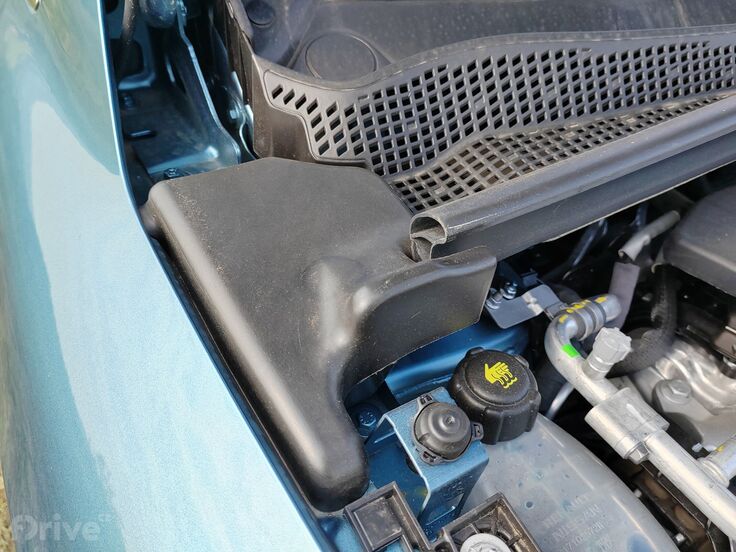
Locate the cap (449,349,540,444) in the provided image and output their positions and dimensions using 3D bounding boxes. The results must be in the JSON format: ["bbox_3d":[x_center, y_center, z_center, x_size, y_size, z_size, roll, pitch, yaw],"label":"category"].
[{"bbox_3d":[0.086,0.078,0.392,0.062,0.033,0.062,1,45,-1],"label":"cap"}]

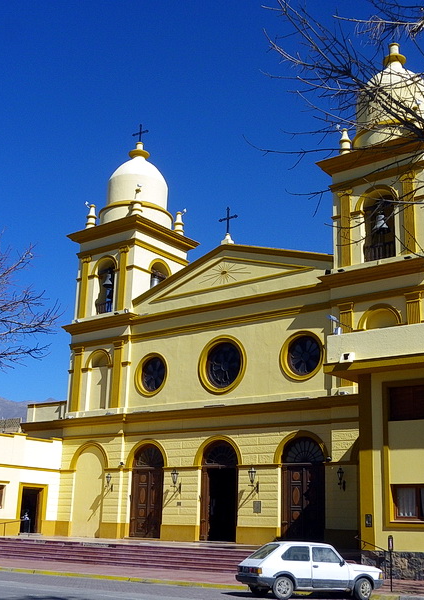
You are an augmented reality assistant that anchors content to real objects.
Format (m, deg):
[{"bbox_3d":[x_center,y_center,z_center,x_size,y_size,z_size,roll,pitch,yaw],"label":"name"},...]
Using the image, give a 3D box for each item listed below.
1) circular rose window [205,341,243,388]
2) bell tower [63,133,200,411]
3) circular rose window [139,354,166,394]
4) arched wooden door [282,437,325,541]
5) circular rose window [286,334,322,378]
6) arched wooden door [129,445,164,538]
[{"bbox_3d":[0.657,3.750,45.148,2.834,2.834,0.300,-11,-20,37],"label":"circular rose window"},{"bbox_3d":[-5.557,-1.882,55.253,6.762,20.782,6.662,-11,-20,37],"label":"bell tower"},{"bbox_3d":[-3.626,4.605,48.356,2.287,2.287,0.300,-11,-20,37],"label":"circular rose window"},{"bbox_3d":[4.714,9.771,40.231,2.640,5.359,0.250,-11,-20,37],"label":"arched wooden door"},{"bbox_3d":[4.898,3.016,41.936,2.287,2.287,0.300,-11,-20,37],"label":"circular rose window"},{"bbox_3d":[-3.749,11.316,46.614,2.585,5.427,0.250,-11,-20,37],"label":"arched wooden door"}]

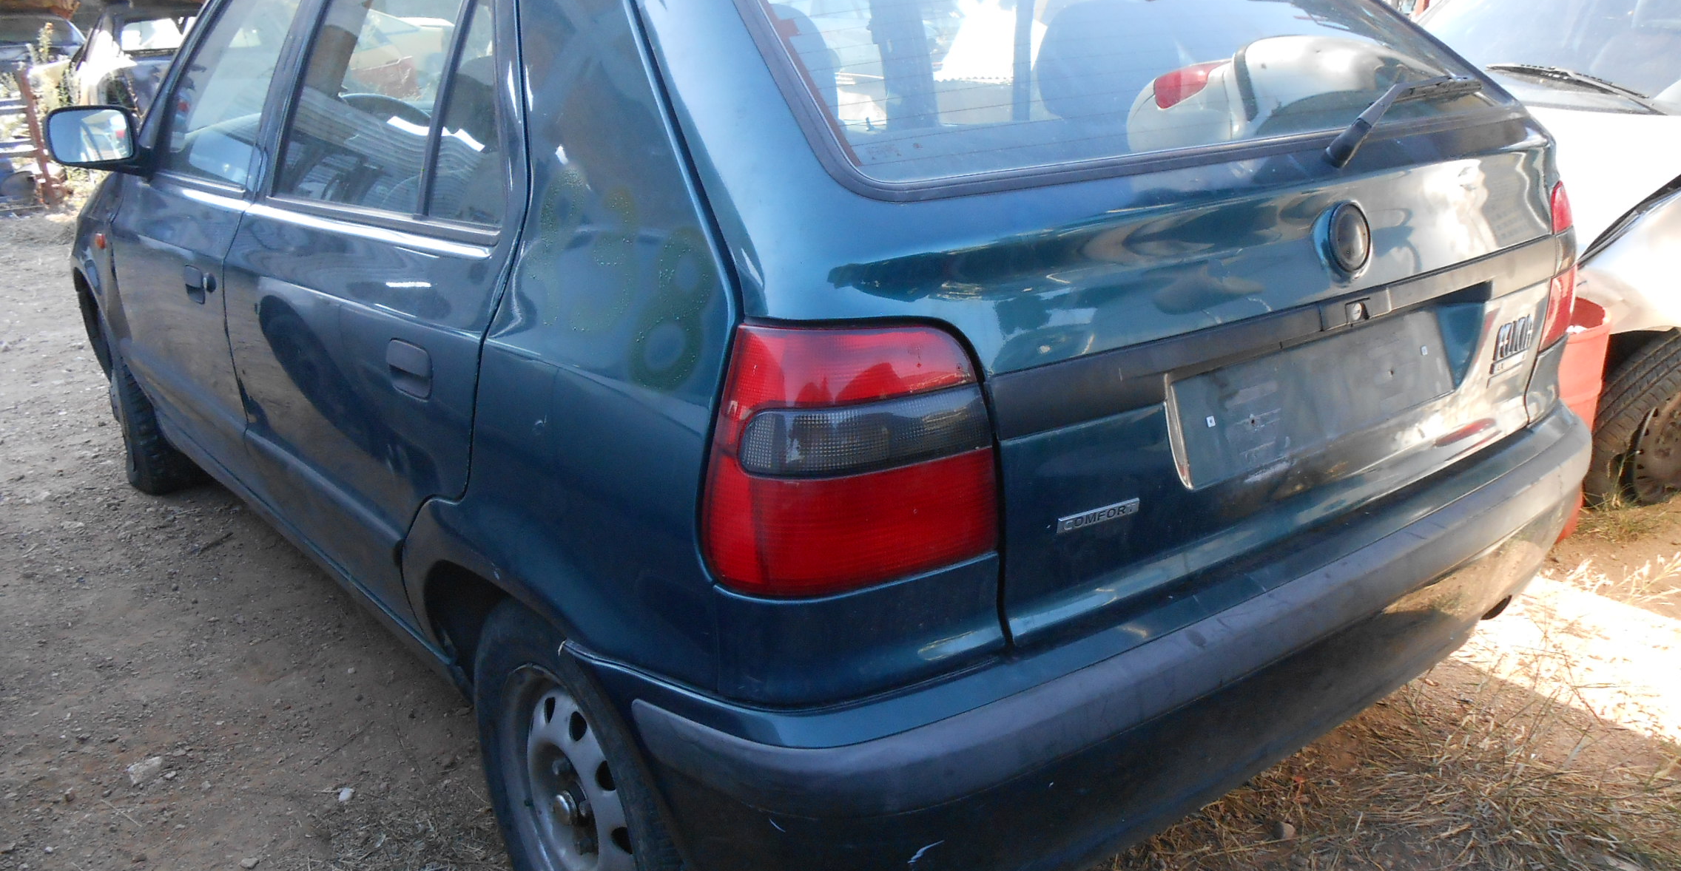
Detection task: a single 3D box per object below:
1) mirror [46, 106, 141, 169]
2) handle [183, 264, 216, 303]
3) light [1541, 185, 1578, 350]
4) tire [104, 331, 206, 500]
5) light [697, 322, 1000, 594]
[{"bbox_3d":[-1.492,-0.594,2.513,0.170,0.125,0.090,-15,22,-37],"label":"mirror"},{"bbox_3d":[-1.133,-0.266,2.227,0.038,0.074,0.145,-15,22,-37],"label":"handle"},{"bbox_3d":[1.039,-0.260,1.882,0.225,0.230,0.135,-17,23,-41],"label":"light"},{"bbox_3d":[-1.872,-0.101,3.398,0.170,0.555,0.555,-11,20,-30],"label":"tire"},{"bbox_3d":[0.014,0.006,1.081,0.225,0.230,0.135,-13,21,-33],"label":"light"}]

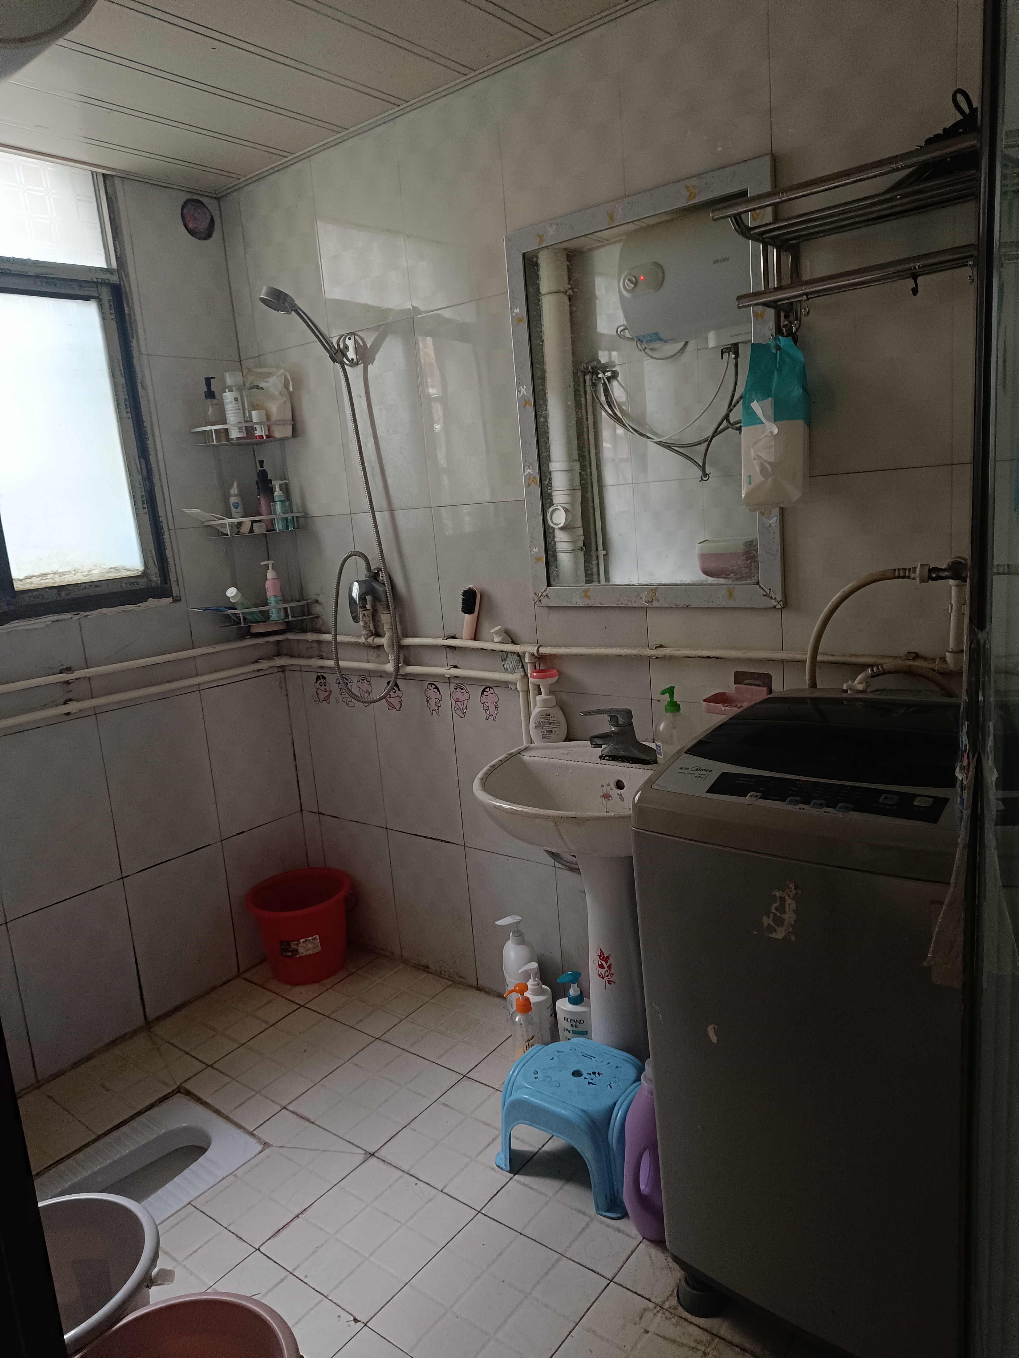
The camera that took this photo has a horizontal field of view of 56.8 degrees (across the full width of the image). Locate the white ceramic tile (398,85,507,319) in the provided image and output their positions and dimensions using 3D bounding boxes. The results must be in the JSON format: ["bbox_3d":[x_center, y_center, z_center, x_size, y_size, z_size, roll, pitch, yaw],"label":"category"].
[{"bbox_3d":[-0.130,-1.071,2.123,0.300,0.440,0.012,4,14,39],"label":"white ceramic tile"}]

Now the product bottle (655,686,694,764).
[{"bbox_3d":[0.322,0.091,1.836,0.080,0.175,0.072,4,14,39],"label":"product bottle"}]

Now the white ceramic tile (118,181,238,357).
[{"bbox_3d":[-0.883,-1.089,2.541,0.010,0.433,0.300,5,15,40],"label":"white ceramic tile"}]

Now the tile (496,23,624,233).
[{"bbox_3d":[0.099,-1.057,1.951,0.298,0.433,0.010,4,14,39],"label":"tile"}]

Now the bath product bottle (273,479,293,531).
[{"bbox_3d":[-0.647,-0.490,2.656,0.055,0.140,0.050,-2,12,14],"label":"bath product bottle"}]

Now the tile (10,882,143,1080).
[{"bbox_3d":[-1.094,0.758,2.406,0.012,0.413,0.300,4,14,38],"label":"tile"}]

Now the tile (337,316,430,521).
[{"bbox_3d":[-0.322,-0.654,2.384,0.300,0.446,0.012,4,14,39],"label":"tile"}]

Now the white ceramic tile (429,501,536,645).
[{"bbox_3d":[-0.057,-0.215,2.292,0.300,0.420,0.012,4,14,39],"label":"white ceramic tile"}]

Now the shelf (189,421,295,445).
[{"bbox_3d":[-0.732,-0.677,2.608,0.280,0.050,0.190,-6,11,-5],"label":"shelf"}]

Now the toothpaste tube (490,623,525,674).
[{"bbox_3d":[-0.004,-0.048,2.282,0.055,0.164,0.035,-23,-3,41],"label":"toothpaste tube"}]

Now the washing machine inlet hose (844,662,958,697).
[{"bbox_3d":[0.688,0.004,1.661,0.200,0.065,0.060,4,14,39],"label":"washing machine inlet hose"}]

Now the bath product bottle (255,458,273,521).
[{"bbox_3d":[-0.681,-0.512,2.630,0.044,0.200,0.042,4,14,39],"label":"bath product bottle"}]

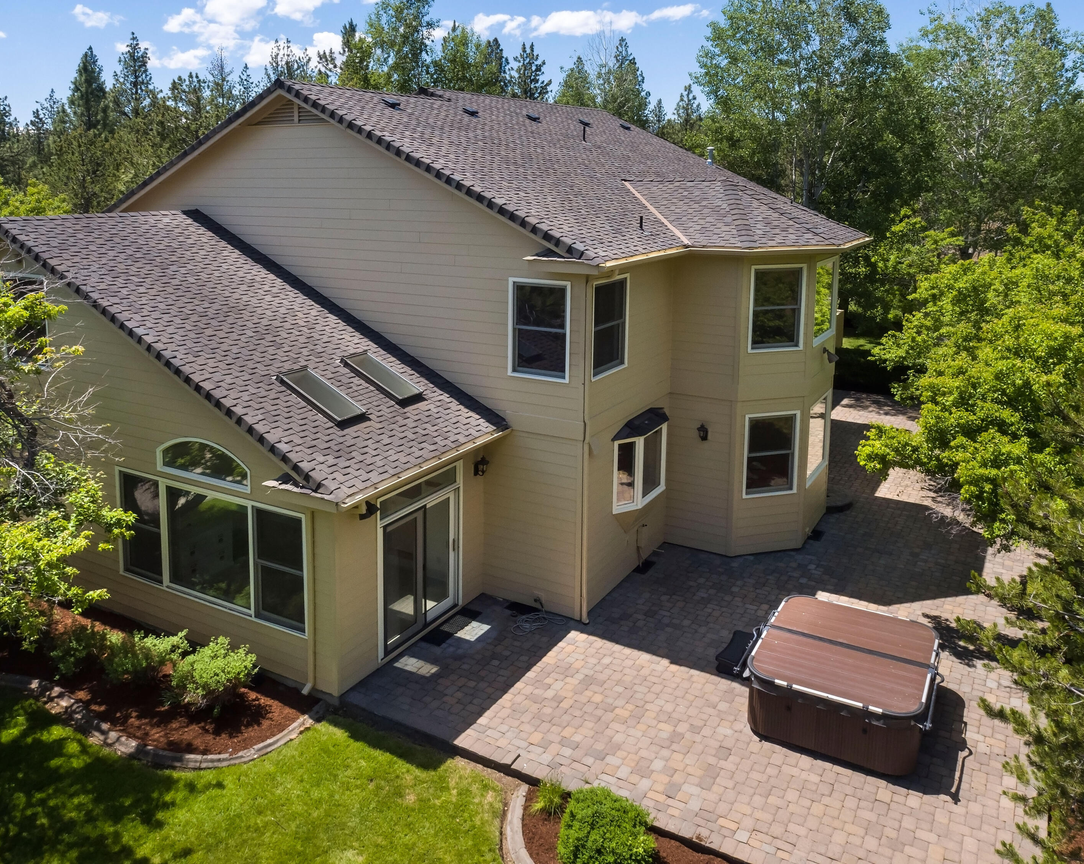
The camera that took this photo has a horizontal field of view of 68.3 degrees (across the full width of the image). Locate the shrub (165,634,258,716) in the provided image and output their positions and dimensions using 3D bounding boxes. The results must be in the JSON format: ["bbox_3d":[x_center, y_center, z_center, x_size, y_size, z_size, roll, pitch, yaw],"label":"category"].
[{"bbox_3d":[-4.817,3.420,11.578,1.040,0.830,1.000,0,15,0],"label":"shrub"}]

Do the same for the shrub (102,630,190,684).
[{"bbox_3d":[-6.093,3.349,12.272,1.050,0.620,0.850,8,17,29],"label":"shrub"}]

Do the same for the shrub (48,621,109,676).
[{"bbox_3d":[-7.224,3.313,12.434,0.760,0.620,0.740,8,17,29],"label":"shrub"}]

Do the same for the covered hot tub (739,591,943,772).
[{"bbox_3d":[4.090,3.356,10.868,2.200,0.920,2.350,8,17,29],"label":"covered hot tub"}]

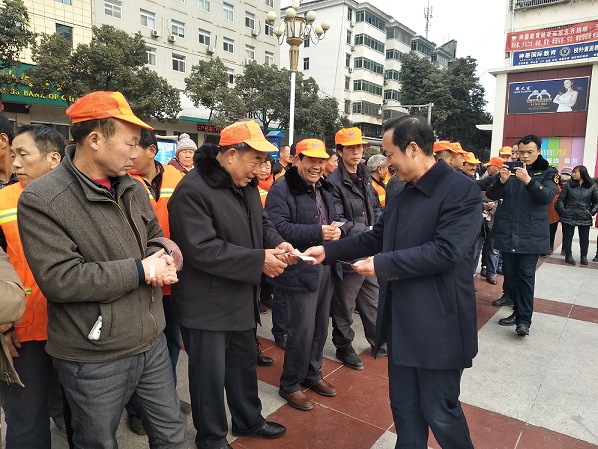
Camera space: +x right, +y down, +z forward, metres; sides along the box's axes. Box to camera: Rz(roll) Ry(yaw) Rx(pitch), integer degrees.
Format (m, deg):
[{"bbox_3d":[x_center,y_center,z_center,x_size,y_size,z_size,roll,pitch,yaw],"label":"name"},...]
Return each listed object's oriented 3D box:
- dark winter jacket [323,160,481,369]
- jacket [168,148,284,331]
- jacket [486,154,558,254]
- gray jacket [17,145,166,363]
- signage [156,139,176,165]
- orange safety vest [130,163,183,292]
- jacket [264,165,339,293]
[{"bbox_3d":[0.423,0.138,1.820,0.580,0.790,0.500,0,7,-17],"label":"dark winter jacket"},{"bbox_3d":[-0.355,0.058,2.170,0.480,0.820,0.500,5,7,26],"label":"jacket"},{"bbox_3d":[2.040,-0.183,4.120,0.580,0.870,0.450,7,8,40],"label":"jacket"},{"bbox_3d":[-0.715,0.080,1.570,0.420,0.690,0.510,5,7,27],"label":"gray jacket"},{"bbox_3d":[-2.545,-1.022,8.500,0.650,1.300,0.080,1,6,-5],"label":"signage"},{"bbox_3d":[-0.754,0.032,2.360,0.460,0.680,0.280,-1,7,-21],"label":"orange safety vest"},{"bbox_3d":[0.015,0.024,2.720,0.490,0.730,0.380,-2,7,-30],"label":"jacket"}]

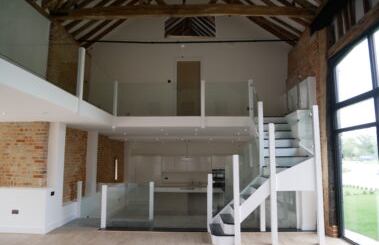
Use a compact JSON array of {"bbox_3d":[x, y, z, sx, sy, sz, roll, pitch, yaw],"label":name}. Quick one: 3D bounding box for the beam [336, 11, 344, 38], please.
[{"bbox_3d":[3.060,-1.973,5.296,0.100,0.589,0.110,0,-6,-1],"label":"beam"}]

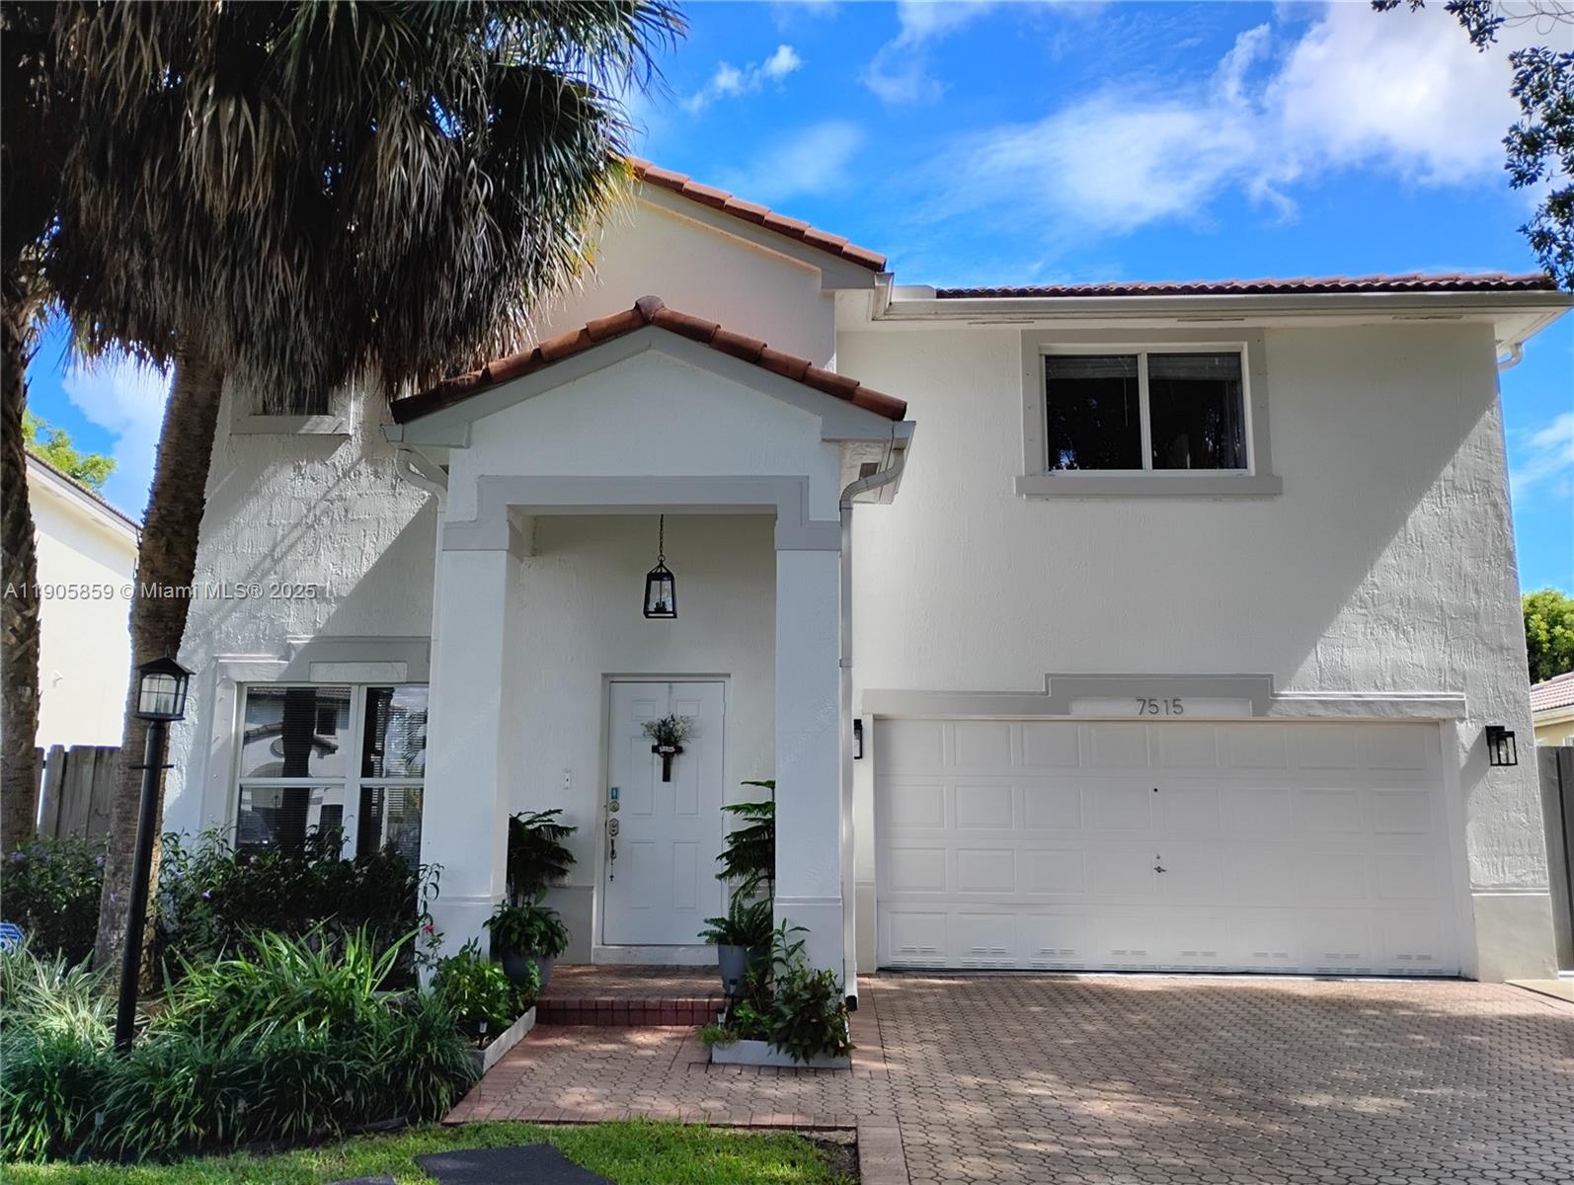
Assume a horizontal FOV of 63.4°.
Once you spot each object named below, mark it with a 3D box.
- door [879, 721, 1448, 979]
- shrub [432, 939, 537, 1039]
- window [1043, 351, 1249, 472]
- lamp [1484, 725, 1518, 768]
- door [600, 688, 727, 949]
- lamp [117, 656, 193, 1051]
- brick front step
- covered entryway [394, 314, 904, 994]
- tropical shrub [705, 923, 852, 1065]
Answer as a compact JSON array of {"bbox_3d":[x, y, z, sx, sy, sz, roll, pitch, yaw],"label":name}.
[{"bbox_3d":[3.209,2.182,11.000,4.880,2.130,0.100,0,-10,3],"label":"door"},{"bbox_3d":[-1.739,2.274,7.358,0.570,0.570,0.540,0,-10,3],"label":"shrub"},{"bbox_3d":[3.249,-1.664,11.560,1.860,1.240,0.100,0,-10,3],"label":"window"},{"bbox_3d":[6.055,1.290,10.771,0.150,0.335,0.210,0,-10,3],"label":"lamp"},{"bbox_3d":[-0.945,1.707,9.920,0.925,2.030,0.080,0,-10,3],"label":"door"},{"bbox_3d":[-3.566,1.438,7.084,0.250,2.200,0.250,2,-10,-9],"label":"lamp"},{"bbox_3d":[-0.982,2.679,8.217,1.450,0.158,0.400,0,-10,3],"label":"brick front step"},{"bbox_3d":[-0.902,0.459,9.196,3.585,4.690,1.930,0,-10,3],"label":"covered entryway"},{"bbox_3d":[-0.048,2.231,7.133,0.820,0.700,0.780,0,-10,3],"label":"tropical shrub"}]

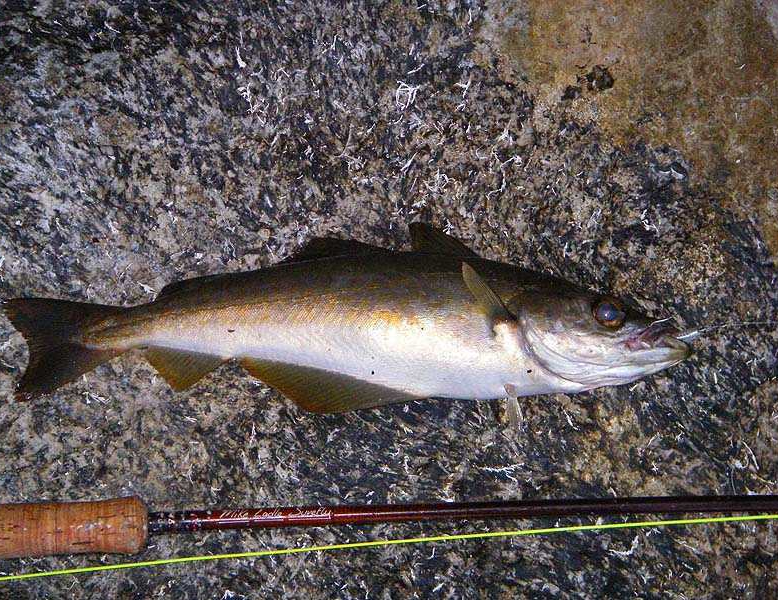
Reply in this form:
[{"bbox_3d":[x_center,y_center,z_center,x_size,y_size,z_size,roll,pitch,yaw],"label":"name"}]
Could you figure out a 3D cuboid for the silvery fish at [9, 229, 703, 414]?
[{"bbox_3d":[-0.021,0.010,1.155,0.354,0.046,0.096,1,77,0],"label":"silvery fish"}]

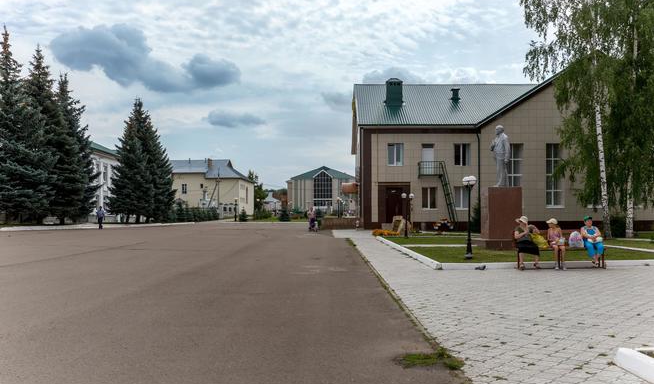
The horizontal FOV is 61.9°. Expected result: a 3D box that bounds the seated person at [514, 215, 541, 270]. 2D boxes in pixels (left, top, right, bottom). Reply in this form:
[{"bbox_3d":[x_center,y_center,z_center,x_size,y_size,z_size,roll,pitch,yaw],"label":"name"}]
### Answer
[{"bbox_3d":[4.826,1.220,13.116,0.660,1.300,0.750,0,-2,-6],"label":"seated person"}]

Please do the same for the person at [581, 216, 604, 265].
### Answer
[{"bbox_3d":[6.413,1.215,13.116,0.550,1.270,0.700,0,-2,-2],"label":"person"}]

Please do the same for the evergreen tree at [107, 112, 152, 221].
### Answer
[{"bbox_3d":[-20.267,-3.209,56.643,5.300,12.700,5.300,0,-2,0],"label":"evergreen tree"}]

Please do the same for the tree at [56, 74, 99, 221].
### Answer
[{"bbox_3d":[-24.760,-4.103,52.000,5.800,14.400,5.800,0,-2,0],"label":"tree"}]

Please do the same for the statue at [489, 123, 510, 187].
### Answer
[{"bbox_3d":[6.481,-1.326,20.300,0.700,2.340,0.820,0,-2,-5],"label":"statue"}]

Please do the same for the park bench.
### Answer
[{"bbox_3d":[5.651,1.416,13.259,2.150,0.920,0.600,0,-2,0],"label":"park bench"}]

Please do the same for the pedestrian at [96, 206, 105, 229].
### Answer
[{"bbox_3d":[-17.232,1.978,41.457,0.550,1.730,0.420,0,-2,-6],"label":"pedestrian"}]

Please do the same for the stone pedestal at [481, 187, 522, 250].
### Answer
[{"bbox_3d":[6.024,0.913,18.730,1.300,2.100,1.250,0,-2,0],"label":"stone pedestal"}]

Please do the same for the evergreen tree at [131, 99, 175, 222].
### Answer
[{"bbox_3d":[-19.087,-3.242,57.000,5.800,13.100,5.800,0,-2,0],"label":"evergreen tree"}]

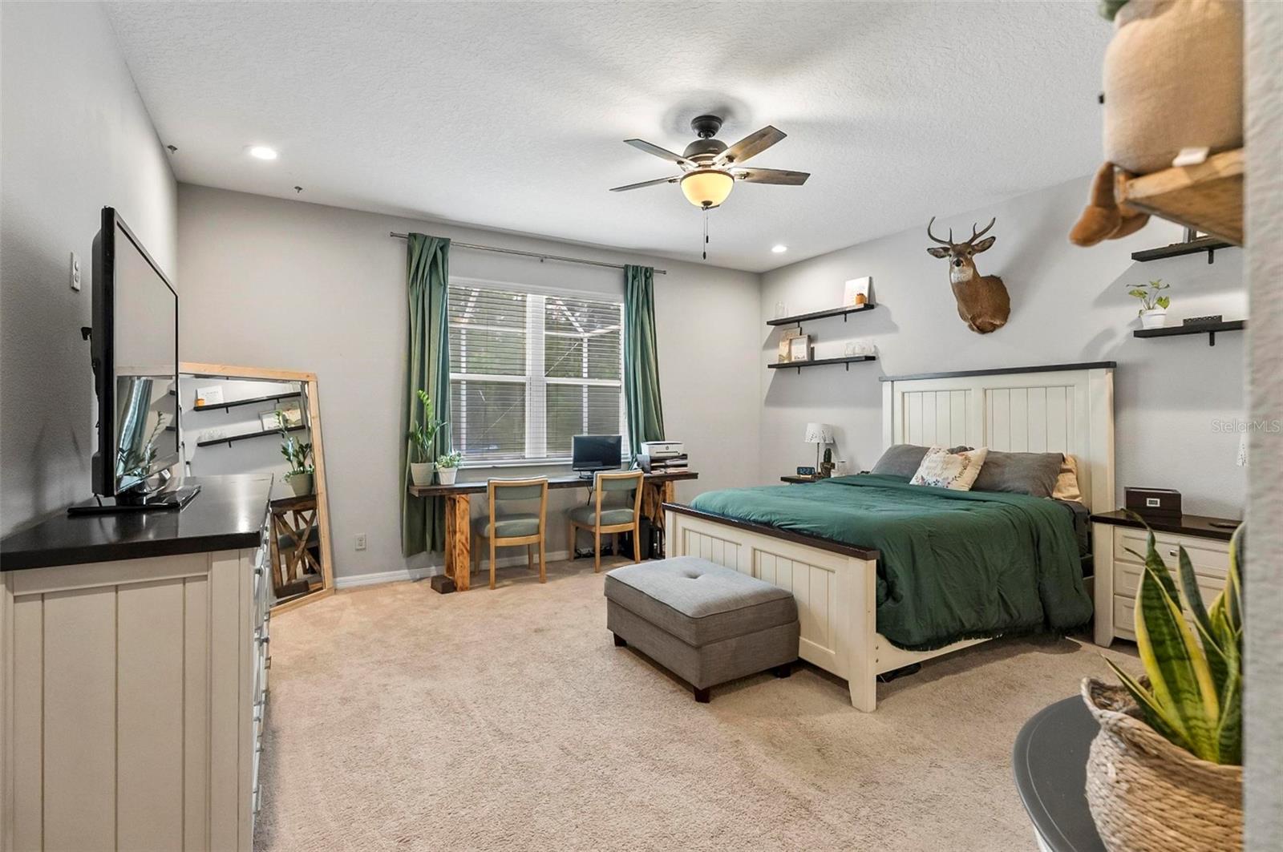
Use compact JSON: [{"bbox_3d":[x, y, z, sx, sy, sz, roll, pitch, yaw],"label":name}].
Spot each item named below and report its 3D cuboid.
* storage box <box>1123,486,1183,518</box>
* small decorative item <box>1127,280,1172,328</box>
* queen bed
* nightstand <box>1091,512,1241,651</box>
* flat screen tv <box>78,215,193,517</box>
[{"bbox_3d":[2.986,0.446,3.332,0.235,0.135,0.200,0,1,38],"label":"storage box"},{"bbox_3d":[3.010,-0.727,3.385,0.170,0.280,0.170,-1,1,-32],"label":"small decorative item"},{"bbox_3d":[1.584,0.416,3.808,2.350,1.640,1.720,-1,1,-30],"label":"queen bed"},{"bbox_3d":[3.000,0.896,3.110,0.450,0.740,0.720,-1,1,-31],"label":"nightstand"},{"bbox_3d":[-1.675,-0.156,1.940,0.250,0.800,1.230,-1,1,-33],"label":"flat screen tv"}]

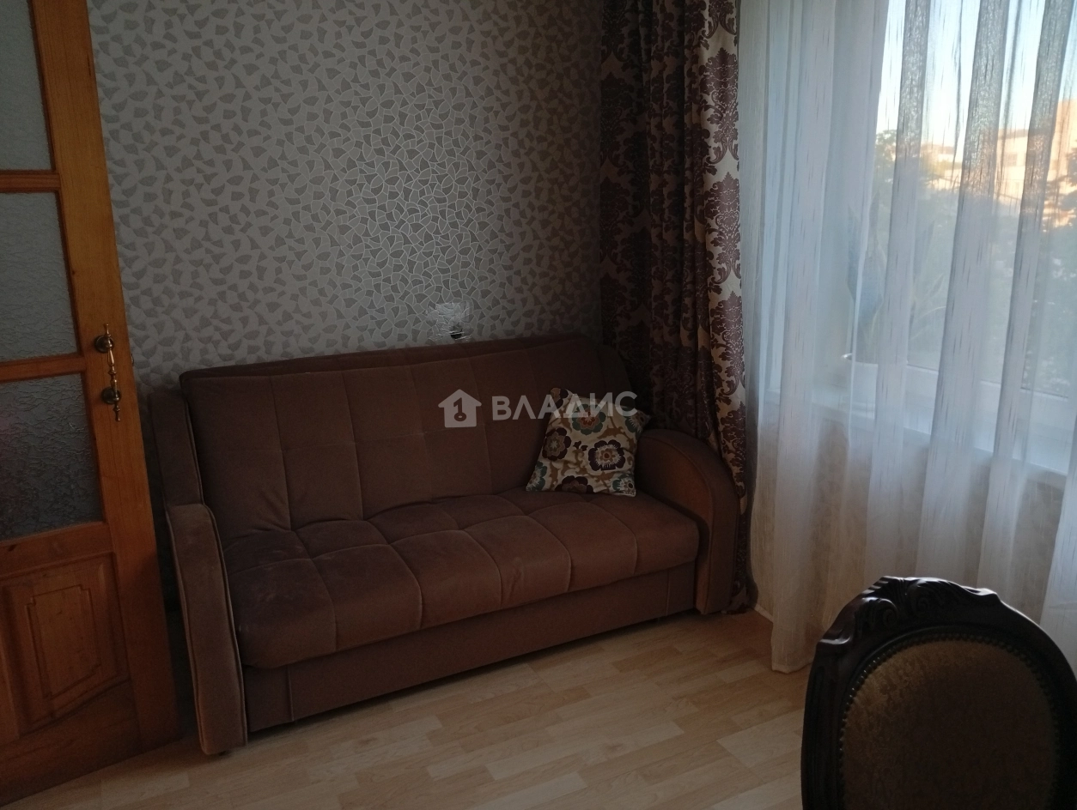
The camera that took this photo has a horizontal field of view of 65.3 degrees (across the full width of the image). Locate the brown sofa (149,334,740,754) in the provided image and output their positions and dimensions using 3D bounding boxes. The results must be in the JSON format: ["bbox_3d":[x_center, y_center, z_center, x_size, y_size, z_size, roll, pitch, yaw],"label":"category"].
[{"bbox_3d":[-0.298,0.290,2.785,1.717,0.868,0.890,-7,14,-26],"label":"brown sofa"}]

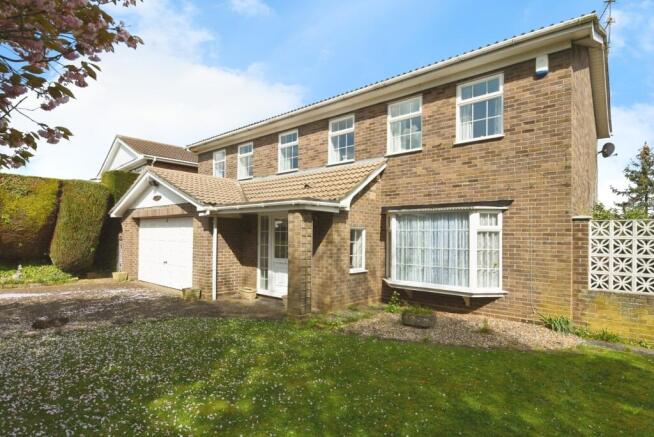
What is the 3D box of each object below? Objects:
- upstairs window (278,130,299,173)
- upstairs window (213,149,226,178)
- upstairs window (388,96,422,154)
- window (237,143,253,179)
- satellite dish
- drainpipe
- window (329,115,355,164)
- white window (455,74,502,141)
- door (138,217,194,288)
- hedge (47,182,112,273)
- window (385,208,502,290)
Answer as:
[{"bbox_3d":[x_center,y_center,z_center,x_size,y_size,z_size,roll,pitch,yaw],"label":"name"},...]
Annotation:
[{"bbox_3d":[-1.209,-2.094,10.289,0.890,1.225,0.100,-1,-1,41],"label":"upstairs window"},{"bbox_3d":[-4.241,-2.041,12.954,0.948,1.225,0.100,-1,-1,41],"label":"upstairs window"},{"bbox_3d":[1.817,-2.146,7.628,0.866,1.225,0.100,-1,-1,41],"label":"upstairs window"},{"bbox_3d":[-2.922,-2.064,11.795,0.909,1.225,0.100,-1,-1,41],"label":"window"},{"bbox_3d":[9.509,-2.290,11.100,0.500,0.520,0.330,1,-1,-41],"label":"satellite dish"},{"bbox_3d":[-2.684,0.962,7.870,0.080,2.030,0.080,-1,-1,41],"label":"drainpipe"},{"bbox_3d":[0.399,-2.121,8.875,0.894,1.225,0.100,-1,-1,41],"label":"window"},{"bbox_3d":[3.049,-2.167,6.546,0.903,1.225,0.100,-1,-1,41],"label":"white window"},{"bbox_3d":[-4.858,1.010,9.753,3.780,2.000,0.100,-1,-1,41],"label":"door"},{"bbox_3d":[-10.287,0.270,13.600,1.800,3.550,1.800,-1,-1,41],"label":"hedge"},{"bbox_3d":[2.257,0.650,6.886,2.553,1.630,0.420,-1,-1,41],"label":"window"}]

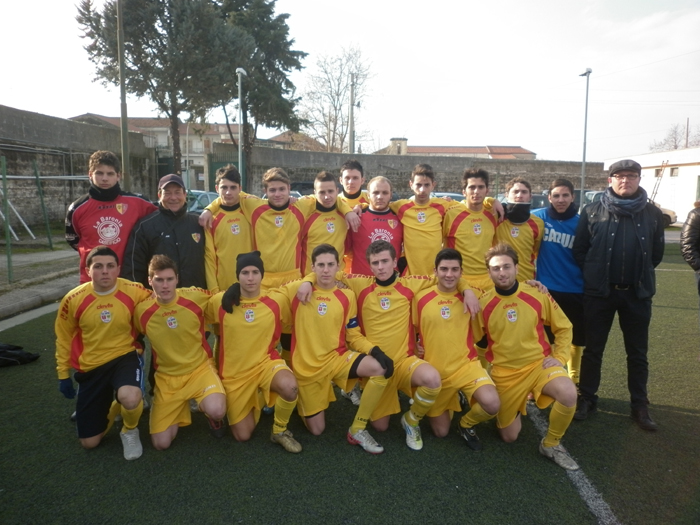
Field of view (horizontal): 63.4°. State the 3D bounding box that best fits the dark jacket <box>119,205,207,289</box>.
[{"bbox_3d":[-1.342,-0.032,4.074,0.620,0.780,0.340,-1,7,-8],"label":"dark jacket"}]

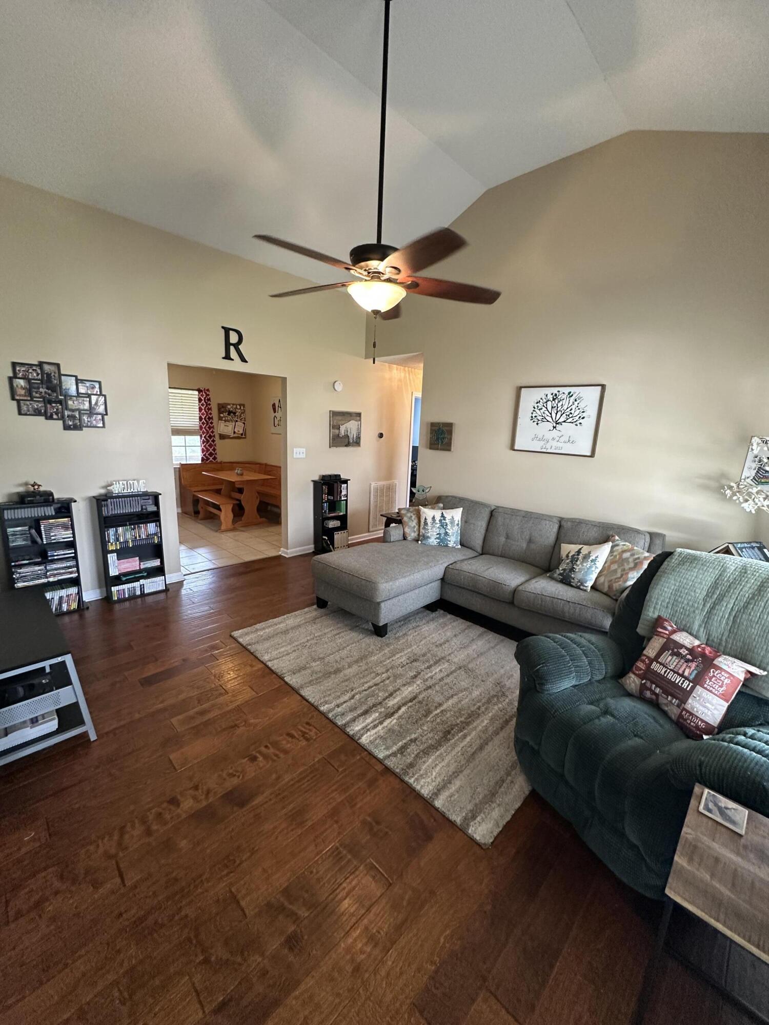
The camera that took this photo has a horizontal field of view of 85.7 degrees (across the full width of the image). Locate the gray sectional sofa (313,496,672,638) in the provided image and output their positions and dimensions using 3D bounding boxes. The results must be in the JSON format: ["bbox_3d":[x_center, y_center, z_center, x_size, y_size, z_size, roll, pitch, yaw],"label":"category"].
[{"bbox_3d":[0.752,0.479,3.494,2.343,0.918,1.691,14,16,43],"label":"gray sectional sofa"}]

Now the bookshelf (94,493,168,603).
[{"bbox_3d":[-2.250,0.306,3.716,0.178,0.921,0.506,14,16,43],"label":"bookshelf"}]

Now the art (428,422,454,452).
[{"bbox_3d":[0.641,-0.847,4.658,0.314,0.301,0.028,14,16,43],"label":"art"}]

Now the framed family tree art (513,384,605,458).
[{"bbox_3d":[1.546,-0.833,3.762,0.780,0.602,0.025,14,16,43],"label":"framed family tree art"}]

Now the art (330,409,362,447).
[{"bbox_3d":[-0.508,-1.059,5.309,0.034,0.454,0.489,14,16,43],"label":"art"}]

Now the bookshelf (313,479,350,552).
[{"bbox_3d":[-0.674,0.041,5.301,0.178,0.921,0.483,14,16,43],"label":"bookshelf"}]

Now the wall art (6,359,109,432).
[{"bbox_3d":[-2.524,-0.900,3.244,0.023,0.506,0.603,14,16,43],"label":"wall art"}]

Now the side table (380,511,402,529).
[{"bbox_3d":[0.226,0.323,4.923,0.354,0.596,0.443,14,16,43],"label":"side table"}]

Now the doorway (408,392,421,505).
[{"bbox_3d":[0.641,-0.803,6.686,0.131,2.112,0.865,14,16,43],"label":"doorway"}]

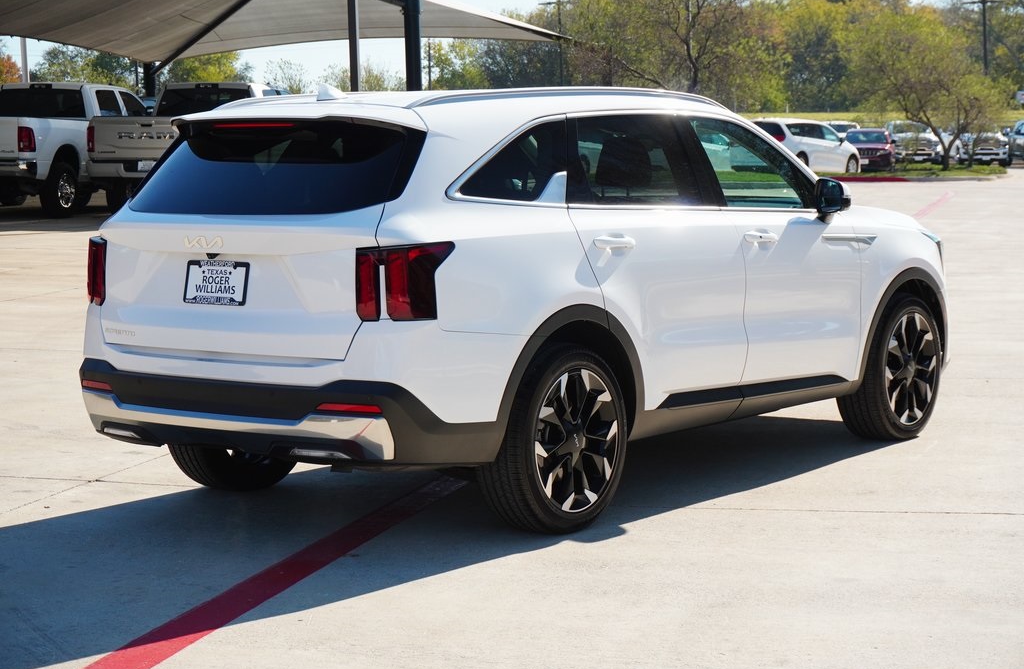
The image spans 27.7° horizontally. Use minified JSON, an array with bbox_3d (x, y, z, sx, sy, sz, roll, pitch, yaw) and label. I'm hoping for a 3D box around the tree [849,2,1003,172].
[{"bbox_3d":[13.055,-7.814,65.500,5.000,5.150,4.600,0,6,12],"label":"tree"}]

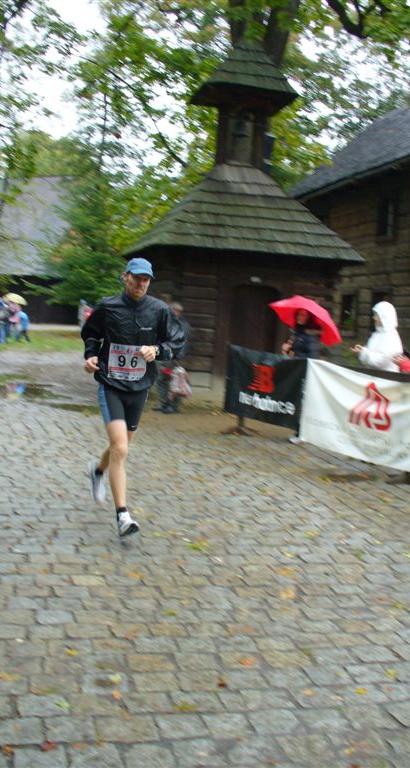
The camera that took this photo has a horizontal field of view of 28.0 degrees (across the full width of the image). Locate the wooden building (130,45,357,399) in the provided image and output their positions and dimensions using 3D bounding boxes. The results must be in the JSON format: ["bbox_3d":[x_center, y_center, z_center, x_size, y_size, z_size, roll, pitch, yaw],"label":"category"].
[{"bbox_3d":[0.622,-3.336,16.562,4.110,7.000,3.350,1,4,-15],"label":"wooden building"}]

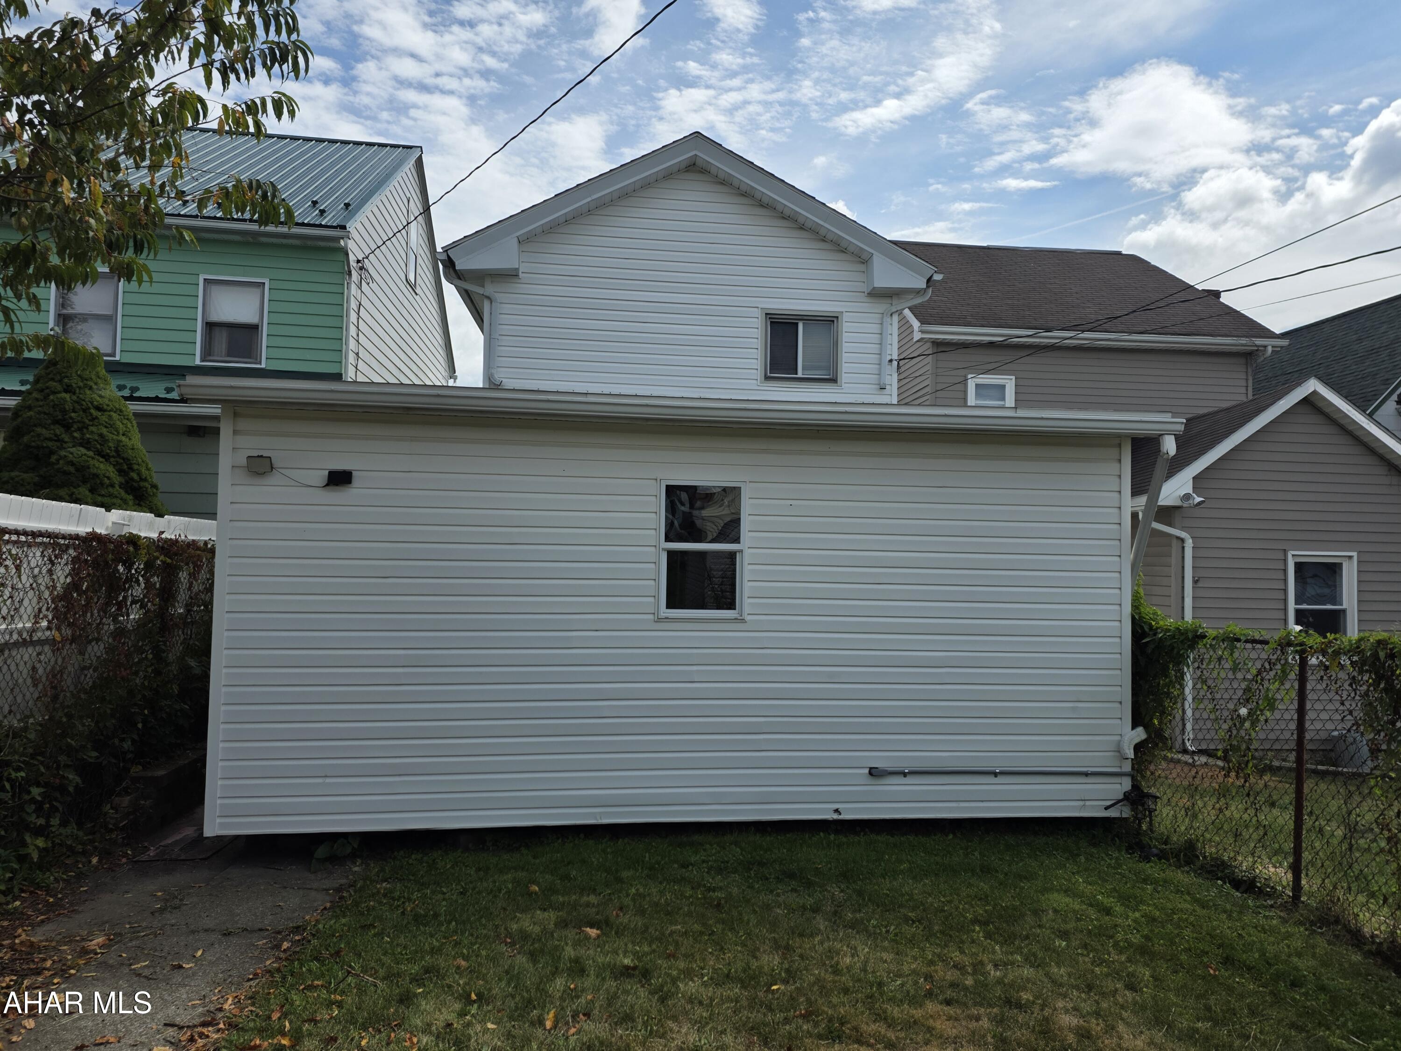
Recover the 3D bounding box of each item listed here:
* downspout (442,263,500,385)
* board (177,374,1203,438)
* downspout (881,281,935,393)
[{"bbox_3d":[-2.660,-2.319,10.873,0.730,1.400,0.150,1,-3,-8],"label":"downspout"},{"bbox_3d":[0.087,-0.683,5.427,5.850,0.165,0.160,1,-3,-7],"label":"board"},{"bbox_3d":[2.562,-2.326,11.612,0.665,1.370,0.150,1,-3,-8],"label":"downspout"}]

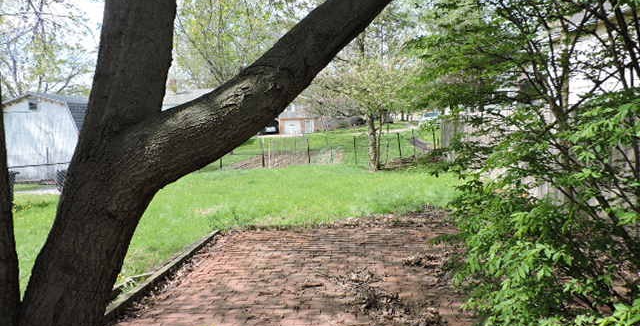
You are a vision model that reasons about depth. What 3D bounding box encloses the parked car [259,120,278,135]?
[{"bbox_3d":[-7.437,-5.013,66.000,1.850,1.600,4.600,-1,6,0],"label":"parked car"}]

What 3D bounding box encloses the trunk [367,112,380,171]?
[{"bbox_3d":[2.074,-0.783,17.200,0.480,2.300,0.420,-1,6,0],"label":"trunk"}]

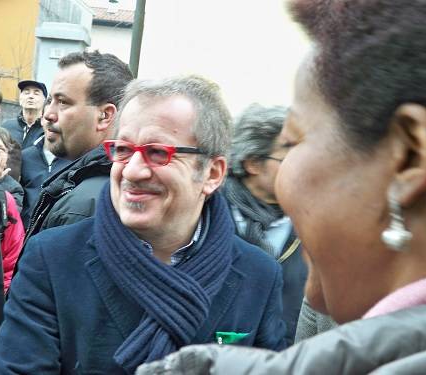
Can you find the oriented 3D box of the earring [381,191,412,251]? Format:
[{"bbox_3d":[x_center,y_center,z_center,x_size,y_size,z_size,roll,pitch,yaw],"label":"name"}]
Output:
[{"bbox_3d":[0.117,0.021,0.420,0.019,0.037,0.019,6,7,37],"label":"earring"}]

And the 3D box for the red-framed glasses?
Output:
[{"bbox_3d":[-0.076,-0.048,1.061,0.140,0.045,0.142,8,5,33],"label":"red-framed glasses"}]

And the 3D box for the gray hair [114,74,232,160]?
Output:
[{"bbox_3d":[-0.056,-0.100,1.086,0.170,0.165,0.200,8,5,33],"label":"gray hair"}]

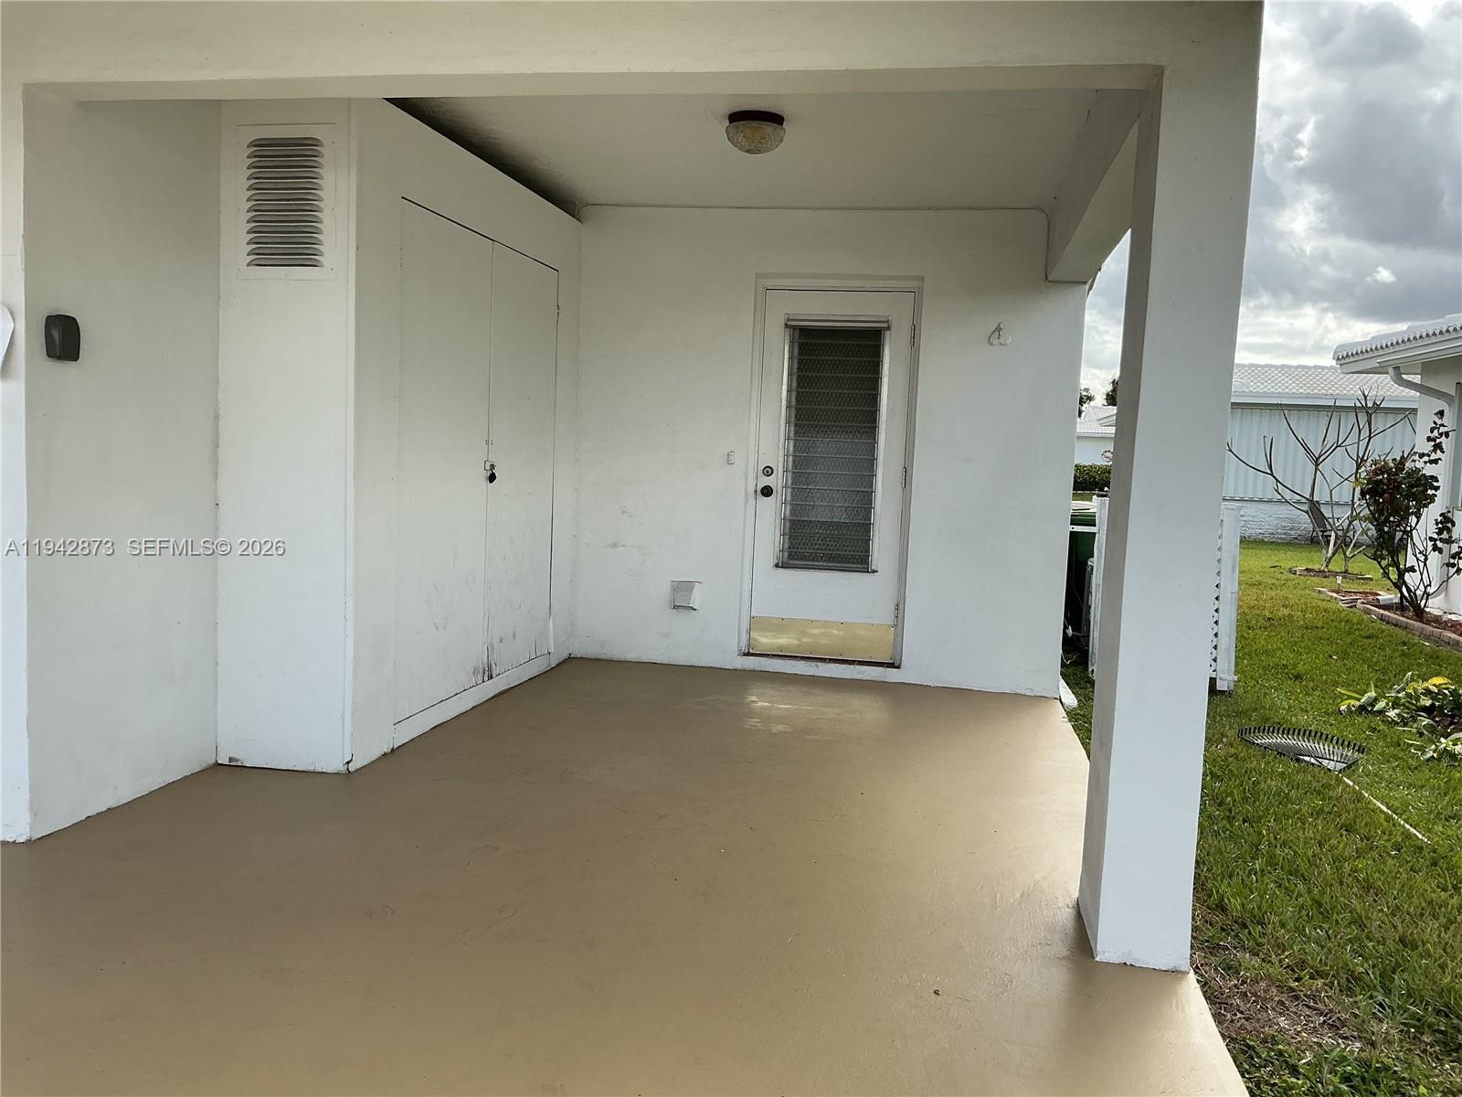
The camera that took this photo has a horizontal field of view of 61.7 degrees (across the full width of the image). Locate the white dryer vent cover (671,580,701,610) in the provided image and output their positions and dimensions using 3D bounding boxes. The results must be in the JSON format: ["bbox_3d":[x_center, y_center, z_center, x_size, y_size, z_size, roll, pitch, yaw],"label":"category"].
[{"bbox_3d":[-0.258,0.271,6.889,0.158,0.155,0.080,3,5,11],"label":"white dryer vent cover"}]

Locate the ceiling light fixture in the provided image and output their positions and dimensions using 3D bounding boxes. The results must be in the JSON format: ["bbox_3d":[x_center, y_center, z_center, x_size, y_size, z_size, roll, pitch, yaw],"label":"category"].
[{"bbox_3d":[0.096,-1.606,4.777,0.239,0.142,0.239,3,5,10],"label":"ceiling light fixture"}]

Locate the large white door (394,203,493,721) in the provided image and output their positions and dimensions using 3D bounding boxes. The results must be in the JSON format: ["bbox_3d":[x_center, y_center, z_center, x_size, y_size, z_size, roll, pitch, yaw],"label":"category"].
[{"bbox_3d":[-1.222,-0.354,5.213,0.040,2.037,0.958,3,5,10],"label":"large white door"}]

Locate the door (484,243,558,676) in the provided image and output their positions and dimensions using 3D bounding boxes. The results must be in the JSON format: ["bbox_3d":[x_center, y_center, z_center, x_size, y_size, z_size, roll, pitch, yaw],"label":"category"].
[{"bbox_3d":[-1.053,-0.420,6.143,0.040,2.040,0.936,3,5,10],"label":"door"}]

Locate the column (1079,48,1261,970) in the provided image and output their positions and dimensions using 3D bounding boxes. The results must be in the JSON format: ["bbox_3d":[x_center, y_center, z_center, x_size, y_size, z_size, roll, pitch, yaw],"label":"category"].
[{"bbox_3d":[1.117,-0.065,3.168,0.225,2.207,0.360,3,5,10],"label":"column"}]

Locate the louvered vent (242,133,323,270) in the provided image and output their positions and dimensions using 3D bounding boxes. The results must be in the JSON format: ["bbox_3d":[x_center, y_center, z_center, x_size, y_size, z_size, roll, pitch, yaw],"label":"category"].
[{"bbox_3d":[-1.587,-1.225,4.338,0.309,0.462,0.030,3,5,10],"label":"louvered vent"}]

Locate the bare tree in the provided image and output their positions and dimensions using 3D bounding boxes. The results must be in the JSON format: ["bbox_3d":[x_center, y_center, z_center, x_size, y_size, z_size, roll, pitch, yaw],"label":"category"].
[{"bbox_3d":[7.717,-0.914,16.160,2.305,2.360,2.100,3,5,10],"label":"bare tree"}]

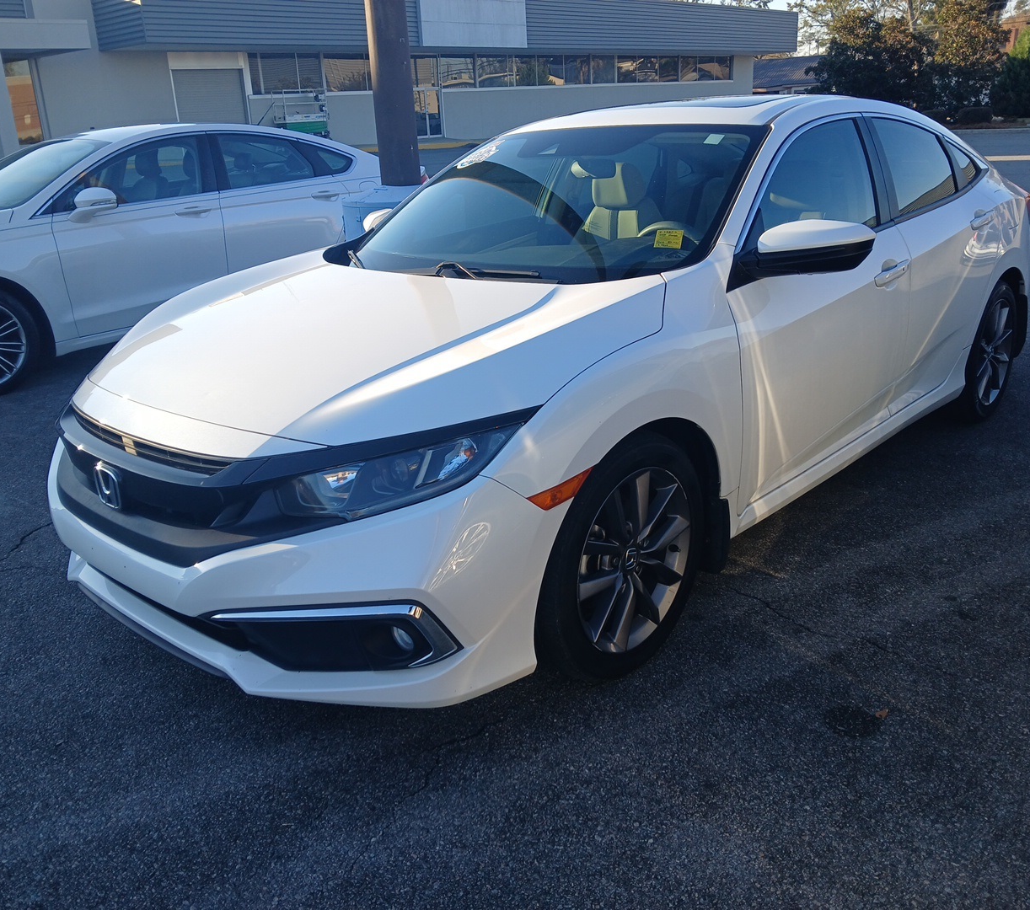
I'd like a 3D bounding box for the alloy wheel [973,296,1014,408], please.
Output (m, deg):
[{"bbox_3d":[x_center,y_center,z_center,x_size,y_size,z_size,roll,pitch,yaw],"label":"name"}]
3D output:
[{"bbox_3d":[2.087,-0.475,4.135,0.180,0.465,0.465,13,25,41],"label":"alloy wheel"}]

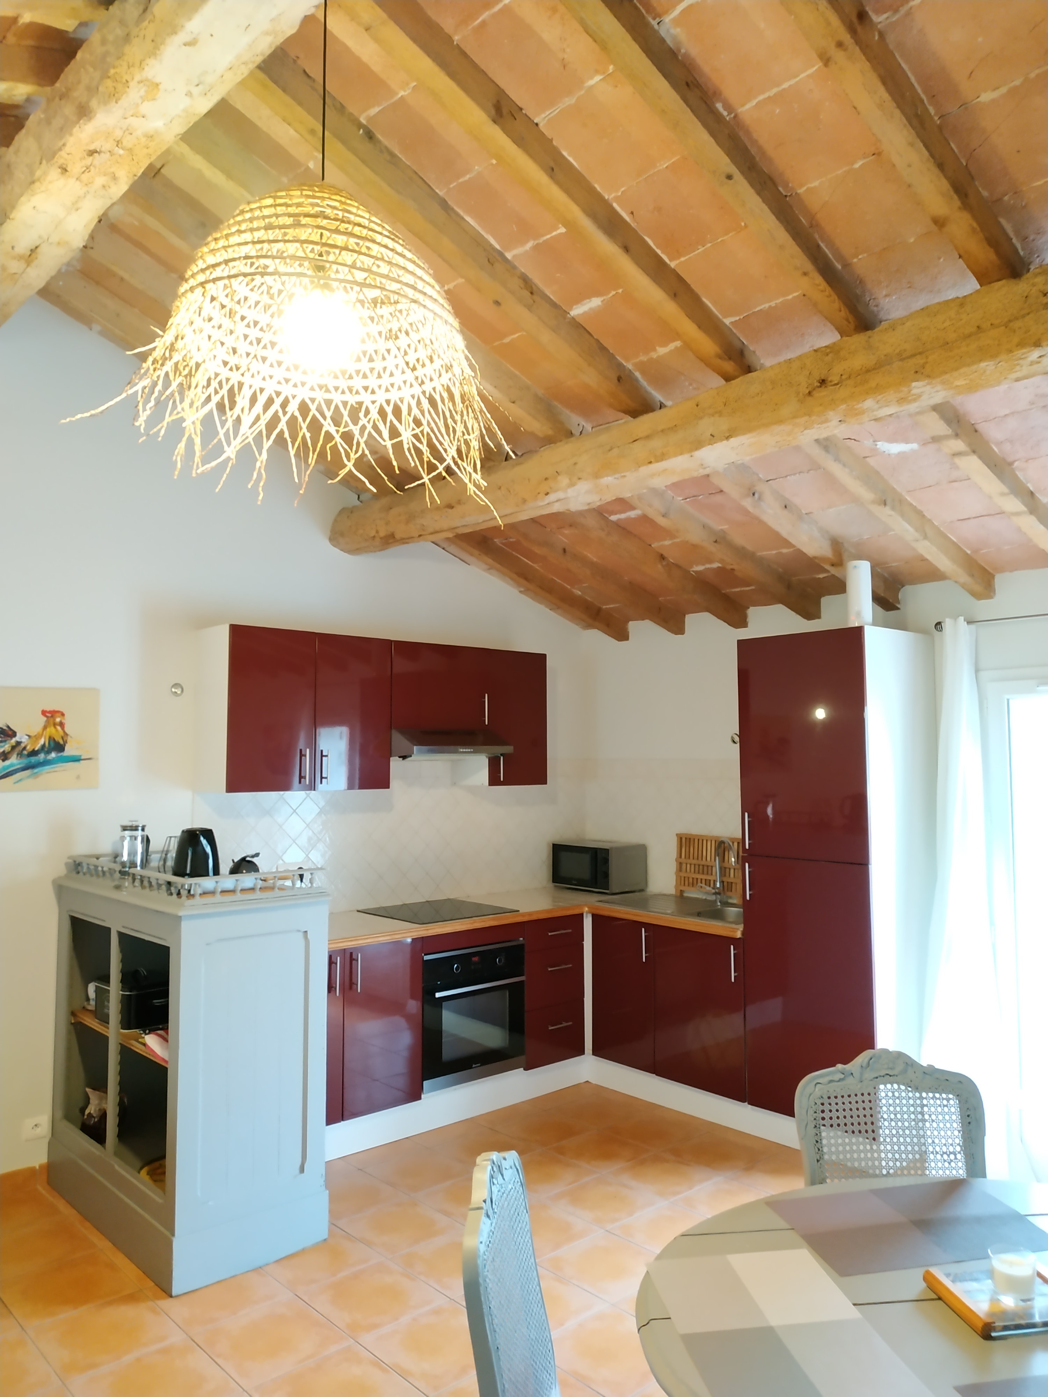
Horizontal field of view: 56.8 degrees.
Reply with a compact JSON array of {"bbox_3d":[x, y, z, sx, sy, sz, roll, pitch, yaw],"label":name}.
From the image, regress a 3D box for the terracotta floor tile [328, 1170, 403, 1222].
[{"bbox_3d":[-0.643,1.860,3.628,0.328,0.010,0.328,4,-6,-42],"label":"terracotta floor tile"}]

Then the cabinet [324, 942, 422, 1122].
[{"bbox_3d":[-0.929,1.379,4.154,0.800,0.700,0.570,4,-6,-42],"label":"cabinet"}]

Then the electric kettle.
[{"bbox_3d":[-1.096,0.542,3.237,0.155,0.210,0.170,2,-5,-18],"label":"electric kettle"}]

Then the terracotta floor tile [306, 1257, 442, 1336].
[{"bbox_3d":[-0.453,1.806,2.914,0.328,0.010,0.328,4,-6,-42],"label":"terracotta floor tile"}]

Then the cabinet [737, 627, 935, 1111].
[{"bbox_3d":[1.383,0.742,4.212,0.610,2.020,0.612,4,-6,-42],"label":"cabinet"}]

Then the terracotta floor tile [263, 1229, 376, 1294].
[{"bbox_3d":[-0.675,1.802,3.122,0.327,0.010,0.327,4,-6,-42],"label":"terracotta floor tile"}]

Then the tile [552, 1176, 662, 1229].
[{"bbox_3d":[0.297,1.839,3.542,0.327,0.010,0.327,4,-6,-42],"label":"tile"}]

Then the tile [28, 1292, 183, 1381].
[{"bbox_3d":[-1.156,1.764,2.687,0.327,0.010,0.327,4,-6,-42],"label":"tile"}]

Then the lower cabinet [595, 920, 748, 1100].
[{"bbox_3d":[0.860,1.431,4.723,0.570,0.700,0.905,4,-6,-42],"label":"lower cabinet"}]

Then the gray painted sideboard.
[{"bbox_3d":[-1.227,1.249,3.505,0.550,1.150,1.108,4,-6,-42],"label":"gray painted sideboard"}]

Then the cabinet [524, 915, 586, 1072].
[{"bbox_3d":[-0.027,1.456,4.990,0.400,0.700,0.580,4,-6,-42],"label":"cabinet"}]

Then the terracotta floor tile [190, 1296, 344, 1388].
[{"bbox_3d":[-0.700,1.790,2.697,0.328,0.010,0.328,4,-6,-42],"label":"terracotta floor tile"}]

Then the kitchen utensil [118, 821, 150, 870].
[{"bbox_3d":[-1.503,0.588,3.761,0.092,0.226,0.122,-2,-5,26],"label":"kitchen utensil"}]

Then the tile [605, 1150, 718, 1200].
[{"bbox_3d":[0.540,1.870,3.788,0.328,0.010,0.328,4,-6,-42],"label":"tile"}]

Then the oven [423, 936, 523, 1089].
[{"bbox_3d":[-0.399,1.461,4.645,0.597,0.600,0.570,4,-6,-42],"label":"oven"}]

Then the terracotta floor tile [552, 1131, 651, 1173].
[{"bbox_3d":[0.313,1.878,4.015,0.327,0.010,0.327,4,-6,-42],"label":"terracotta floor tile"}]

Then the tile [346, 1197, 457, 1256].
[{"bbox_3d":[-0.423,1.841,3.381,0.328,0.010,0.328,4,-6,-42],"label":"tile"}]

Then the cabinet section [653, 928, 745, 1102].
[{"bbox_3d":[1.005,1.424,4.602,0.570,0.709,0.518,4,-6,-42],"label":"cabinet section"}]

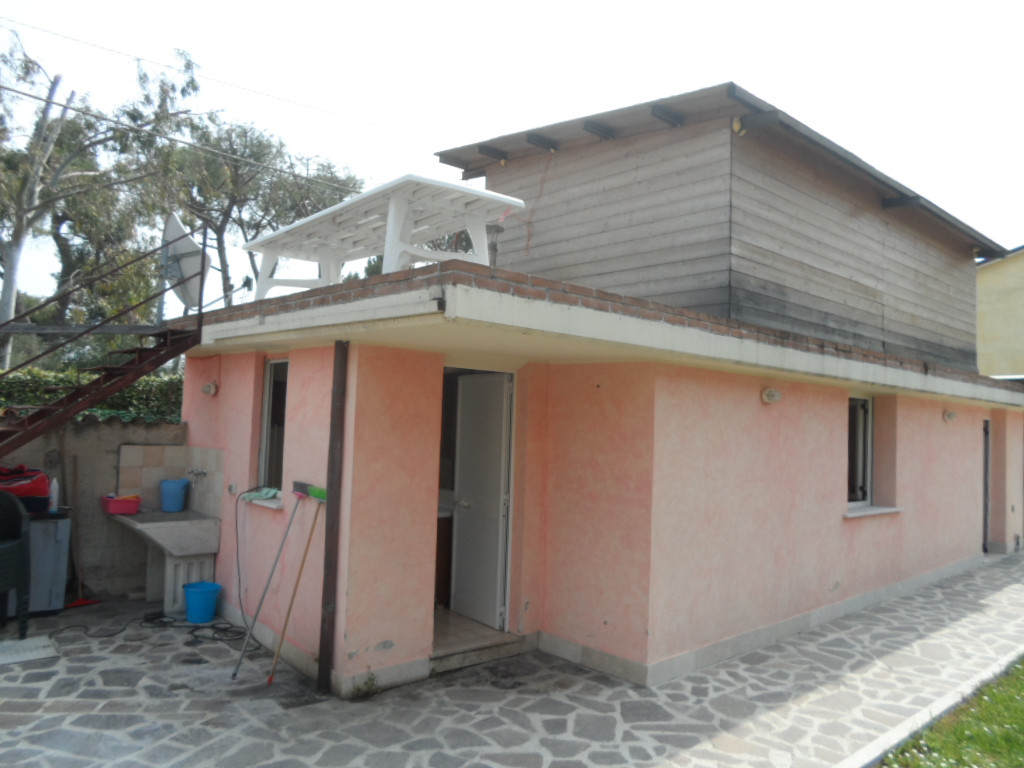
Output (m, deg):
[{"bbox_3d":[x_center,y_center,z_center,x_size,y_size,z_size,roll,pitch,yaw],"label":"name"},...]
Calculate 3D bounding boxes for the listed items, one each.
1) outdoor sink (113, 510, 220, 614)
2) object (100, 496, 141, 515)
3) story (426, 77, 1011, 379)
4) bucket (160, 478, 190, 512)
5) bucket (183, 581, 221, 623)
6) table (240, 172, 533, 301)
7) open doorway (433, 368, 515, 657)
[{"bbox_3d":[-3.091,1.586,6.543,0.710,0.810,0.920,4,-4,-44],"label":"outdoor sink"},{"bbox_3d":[-3.521,1.092,6.692,0.320,0.145,0.260,4,-4,-44],"label":"object"},{"bbox_3d":[3.076,-1.145,9.126,7.500,2.200,3.450,4,-4,-44],"label":"story"},{"bbox_3d":[-3.202,1.061,7.000,0.270,0.270,0.270,4,-4,-44],"label":"bucket"},{"bbox_3d":[-2.658,1.866,6.336,0.310,0.290,0.310,1,-3,0],"label":"bucket"},{"bbox_3d":[-0.982,-0.712,5.006,0.820,0.720,2.250,4,-4,-38],"label":"table"},{"bbox_3d":[-0.278,0.928,5.662,0.870,2.080,0.200,4,-4,-44],"label":"open doorway"}]

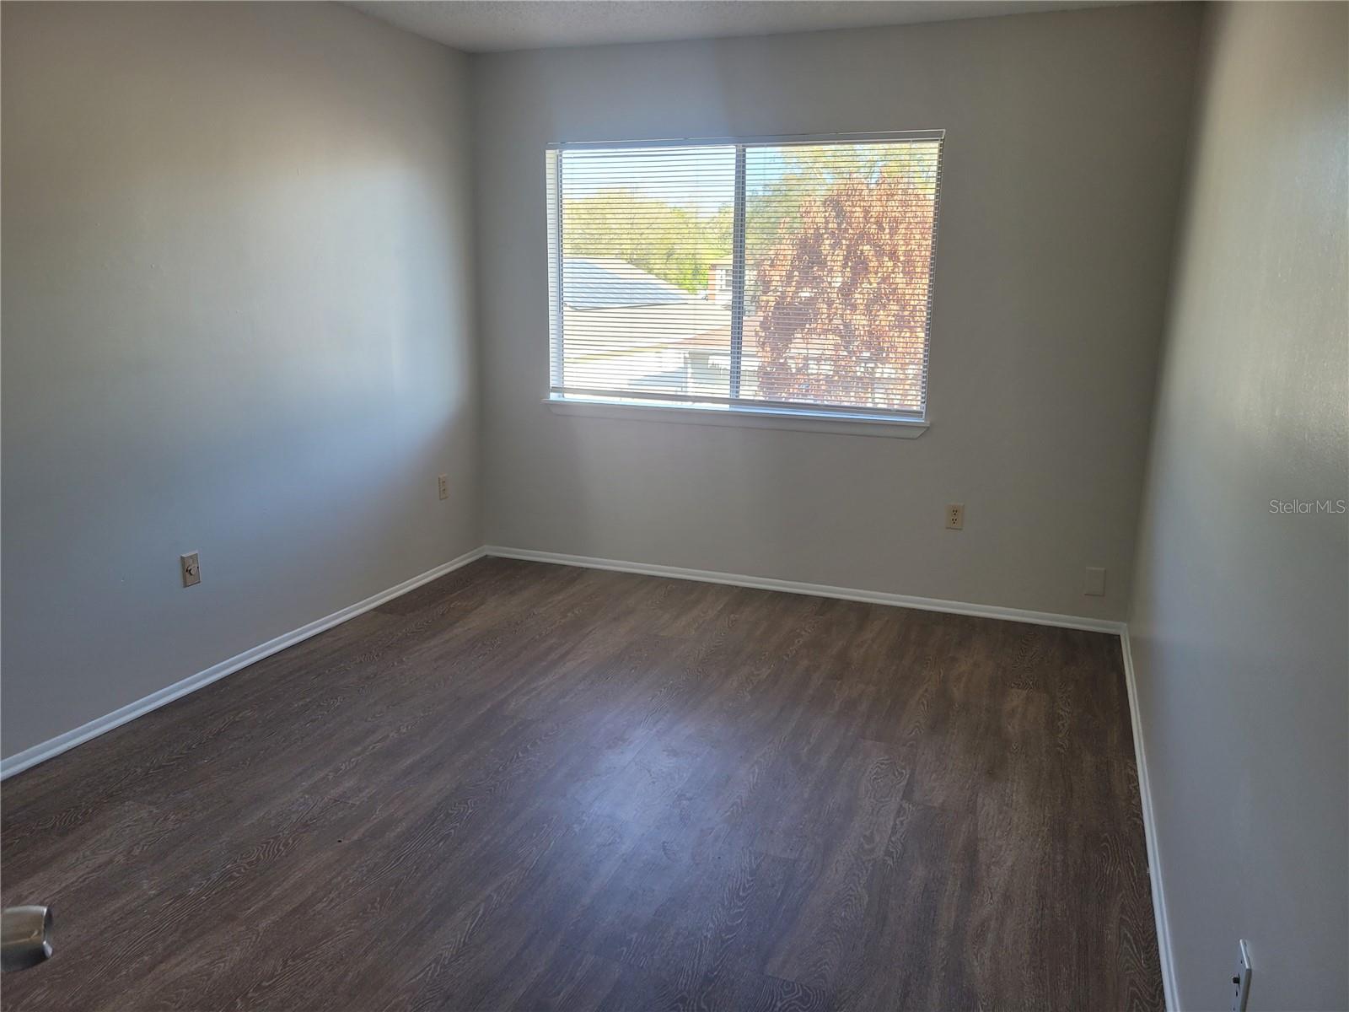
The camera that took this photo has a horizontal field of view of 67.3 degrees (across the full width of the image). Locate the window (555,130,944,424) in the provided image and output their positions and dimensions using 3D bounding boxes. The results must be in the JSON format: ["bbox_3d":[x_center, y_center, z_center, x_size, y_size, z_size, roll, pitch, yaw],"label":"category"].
[{"bbox_3d":[0.258,-1.034,4.577,1.820,1.200,0.100,6,14,21],"label":"window"}]

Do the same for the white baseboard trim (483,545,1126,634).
[{"bbox_3d":[0.443,0.372,4.759,3.080,0.053,0.014,6,14,21],"label":"white baseboard trim"}]

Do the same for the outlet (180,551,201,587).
[{"bbox_3d":[-1.661,0.219,3.492,0.013,0.115,0.073,6,14,20],"label":"outlet"}]

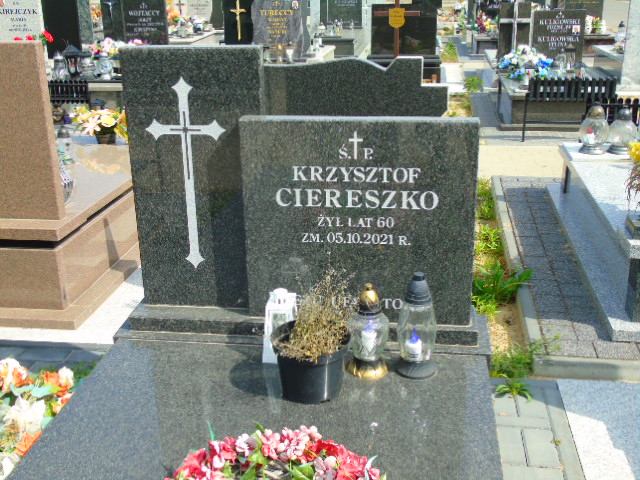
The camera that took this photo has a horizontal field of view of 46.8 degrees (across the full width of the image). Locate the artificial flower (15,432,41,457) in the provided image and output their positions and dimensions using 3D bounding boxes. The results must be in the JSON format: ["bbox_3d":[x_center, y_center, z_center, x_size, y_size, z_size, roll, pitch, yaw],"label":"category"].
[{"bbox_3d":[-0.794,0.562,2.022,0.095,0.065,0.095,2,20,7],"label":"artificial flower"}]

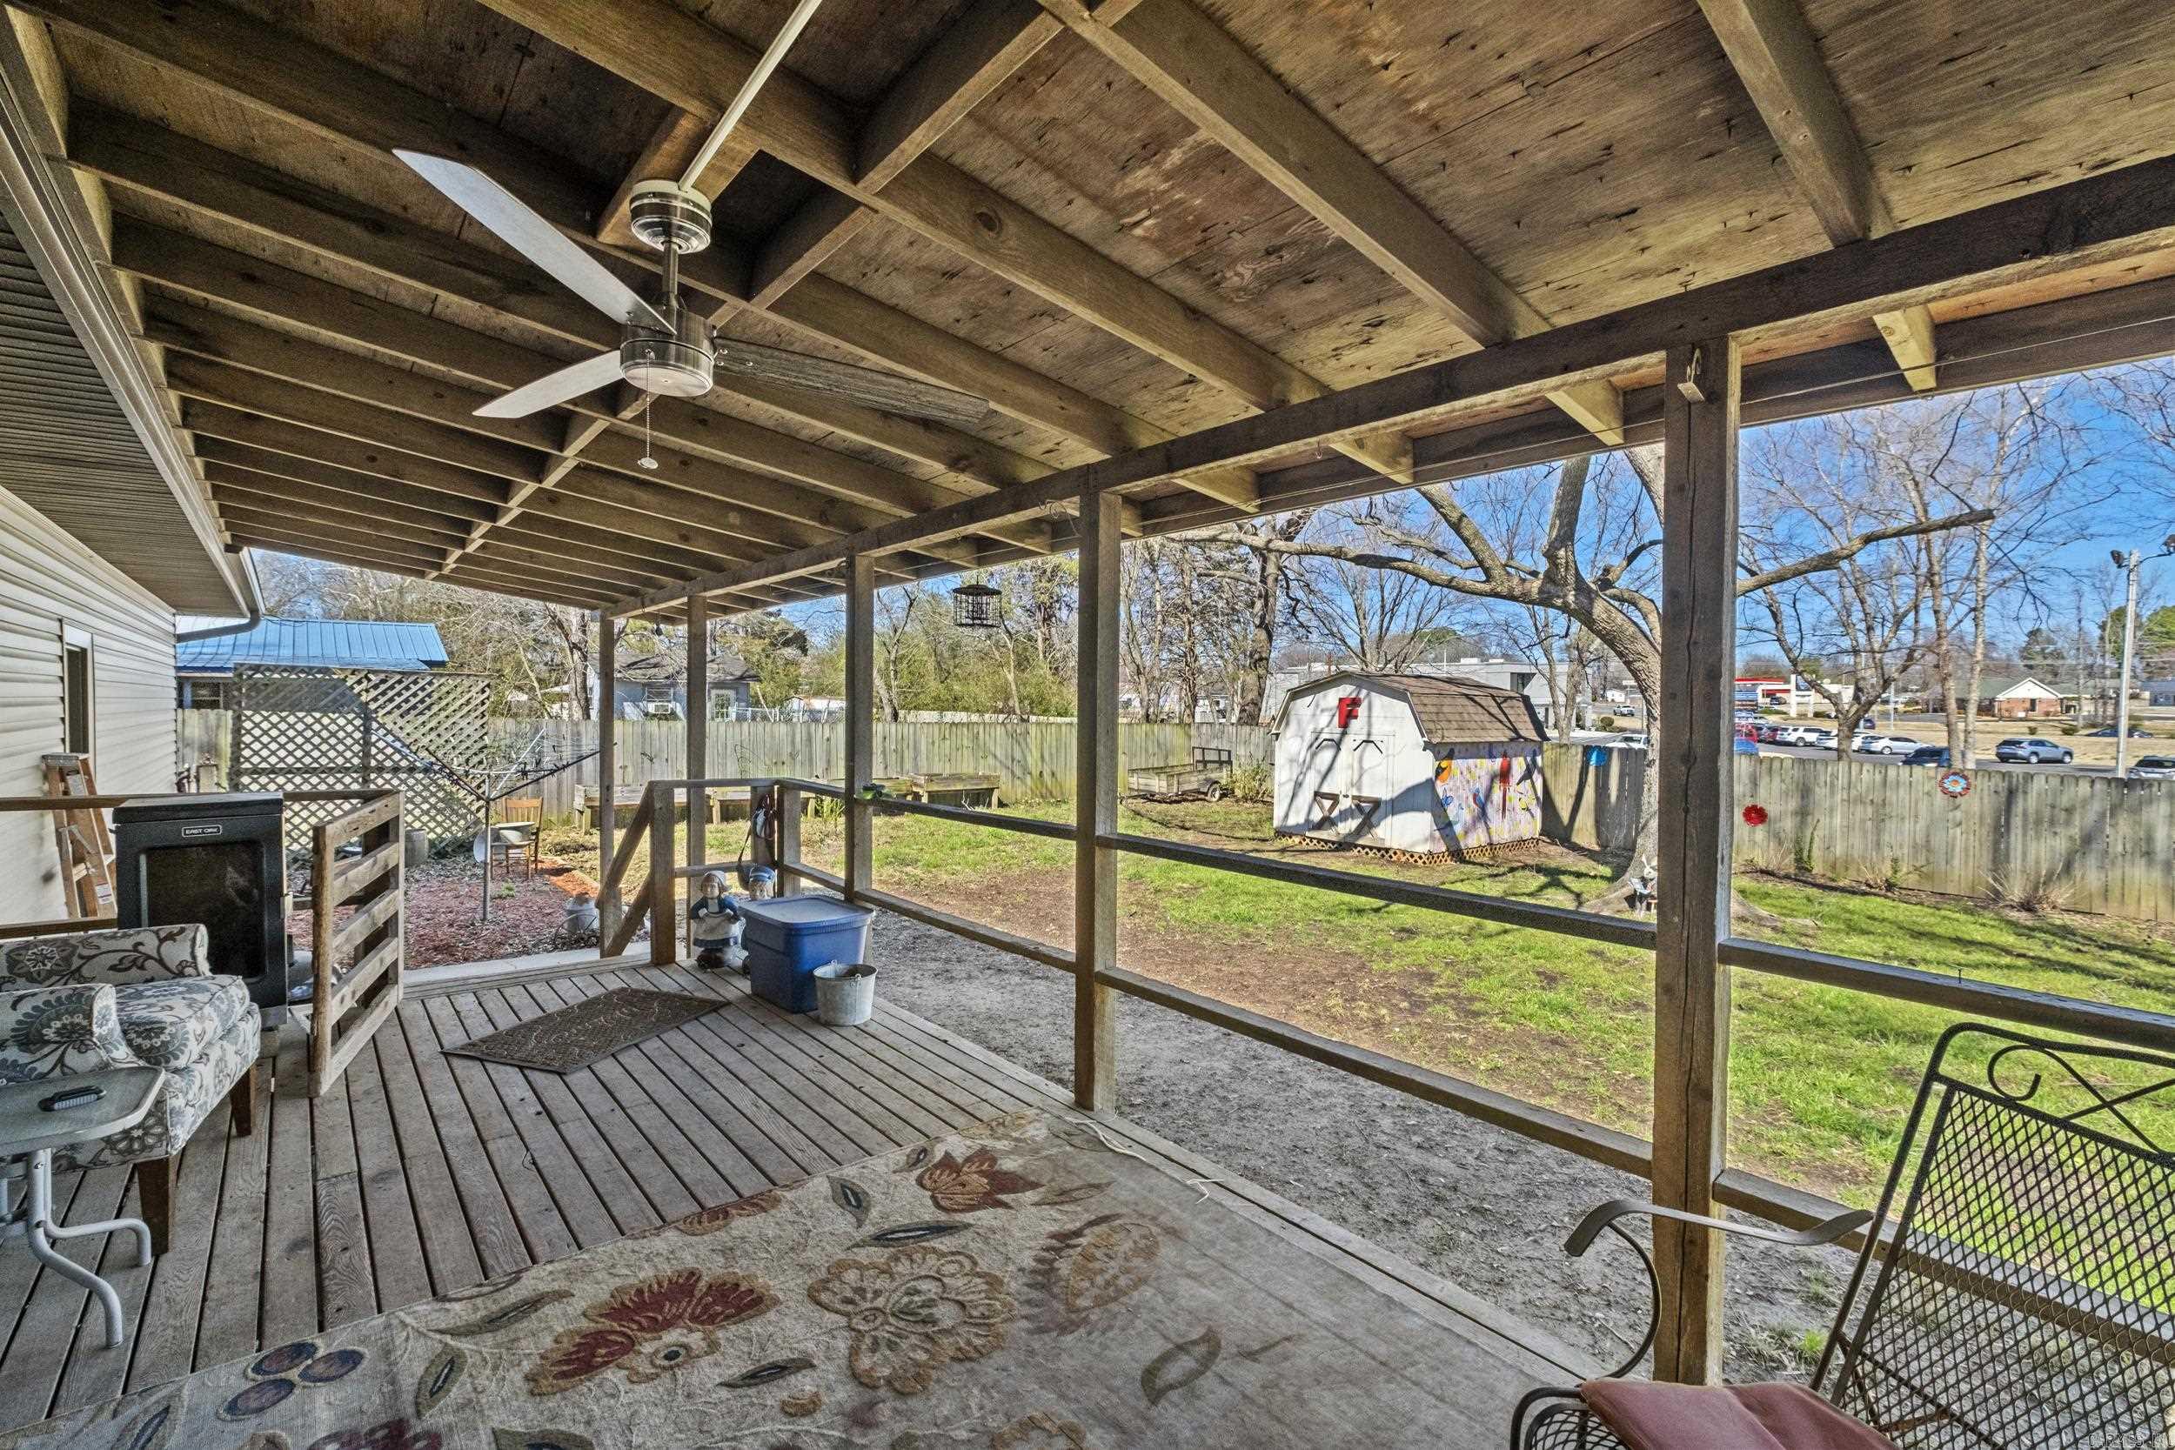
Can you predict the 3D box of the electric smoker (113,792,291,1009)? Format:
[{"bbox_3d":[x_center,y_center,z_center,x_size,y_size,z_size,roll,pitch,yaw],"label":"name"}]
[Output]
[{"bbox_3d":[-3.291,0.709,3.399,0.435,0.850,0.450,-1,2,-41],"label":"electric smoker"}]

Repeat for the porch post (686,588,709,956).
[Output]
[{"bbox_3d":[-2.601,0.493,6.040,0.093,2.651,0.093,-1,2,-41],"label":"porch post"}]

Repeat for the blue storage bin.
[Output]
[{"bbox_3d":[-1.267,1.030,4.089,0.460,0.400,0.420,2,2,41],"label":"blue storage bin"}]

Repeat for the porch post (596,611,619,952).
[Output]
[{"bbox_3d":[-4.106,0.469,7.760,0.093,2.697,0.093,-1,2,-41],"label":"porch post"}]

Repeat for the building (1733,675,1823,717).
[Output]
[{"bbox_3d":[102.936,-4.752,134.888,12.000,5.400,15.000,-1,2,-41],"label":"building"}]

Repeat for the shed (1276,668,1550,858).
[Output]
[{"bbox_3d":[5.646,0.591,15.985,3.320,2.923,3.120,-1,2,-36],"label":"shed"}]

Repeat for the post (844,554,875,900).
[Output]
[{"bbox_3d":[-1.074,0.225,4.291,0.093,2.002,0.093,-1,2,-41],"label":"post"}]

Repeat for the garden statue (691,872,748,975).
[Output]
[{"bbox_3d":[-1.900,0.978,4.595,0.250,0.470,0.210,0,1,-22],"label":"garden statue"}]

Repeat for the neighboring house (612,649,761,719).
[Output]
[{"bbox_3d":[-16.567,-0.794,35.981,6.000,4.200,6.300,-1,2,-36],"label":"neighboring house"}]

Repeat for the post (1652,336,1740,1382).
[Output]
[{"bbox_3d":[1.162,0.294,1.738,0.093,2.017,0.093,-1,2,-41],"label":"post"}]

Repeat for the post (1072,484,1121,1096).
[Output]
[{"bbox_3d":[0.036,0.253,3.024,0.093,2.021,0.093,-1,2,-41],"label":"post"}]

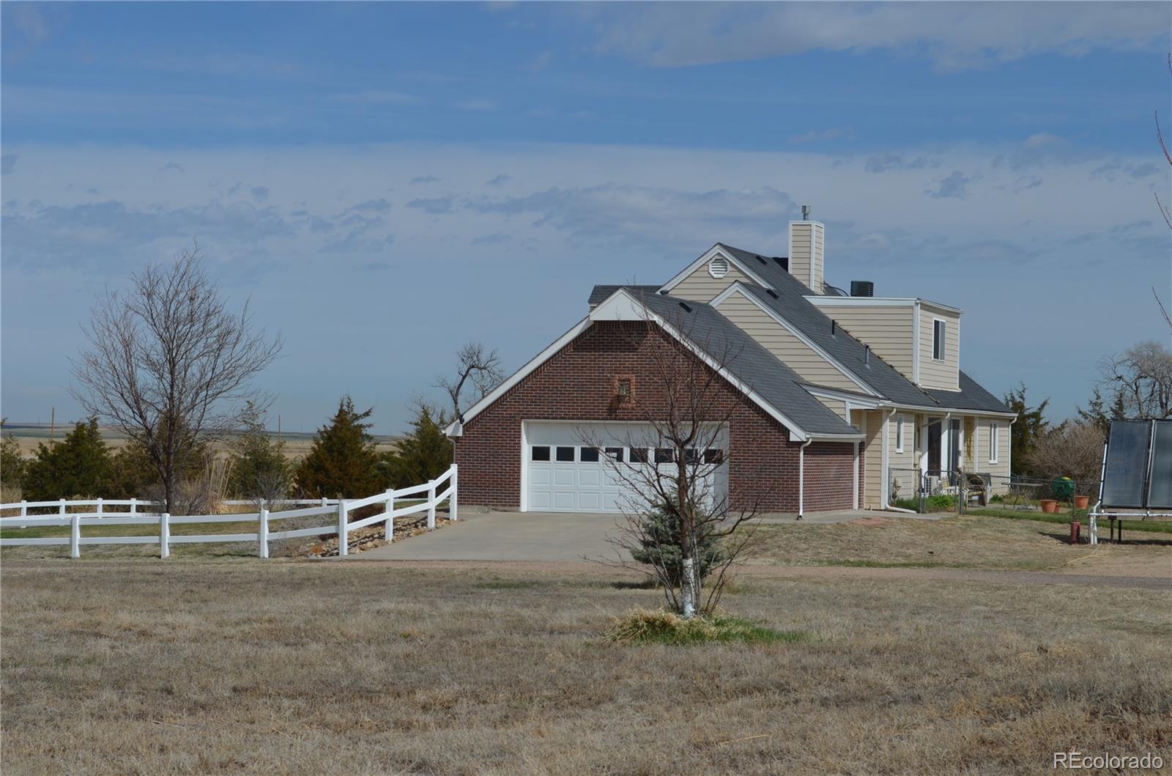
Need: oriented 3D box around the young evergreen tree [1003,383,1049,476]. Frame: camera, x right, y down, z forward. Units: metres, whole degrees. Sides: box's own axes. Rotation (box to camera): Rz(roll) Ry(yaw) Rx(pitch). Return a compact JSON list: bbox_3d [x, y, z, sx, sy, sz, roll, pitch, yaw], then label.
[{"bbox_3d":[14.175,1.804,86.000,1.850,3.900,1.800,1,-1,9],"label":"young evergreen tree"}]

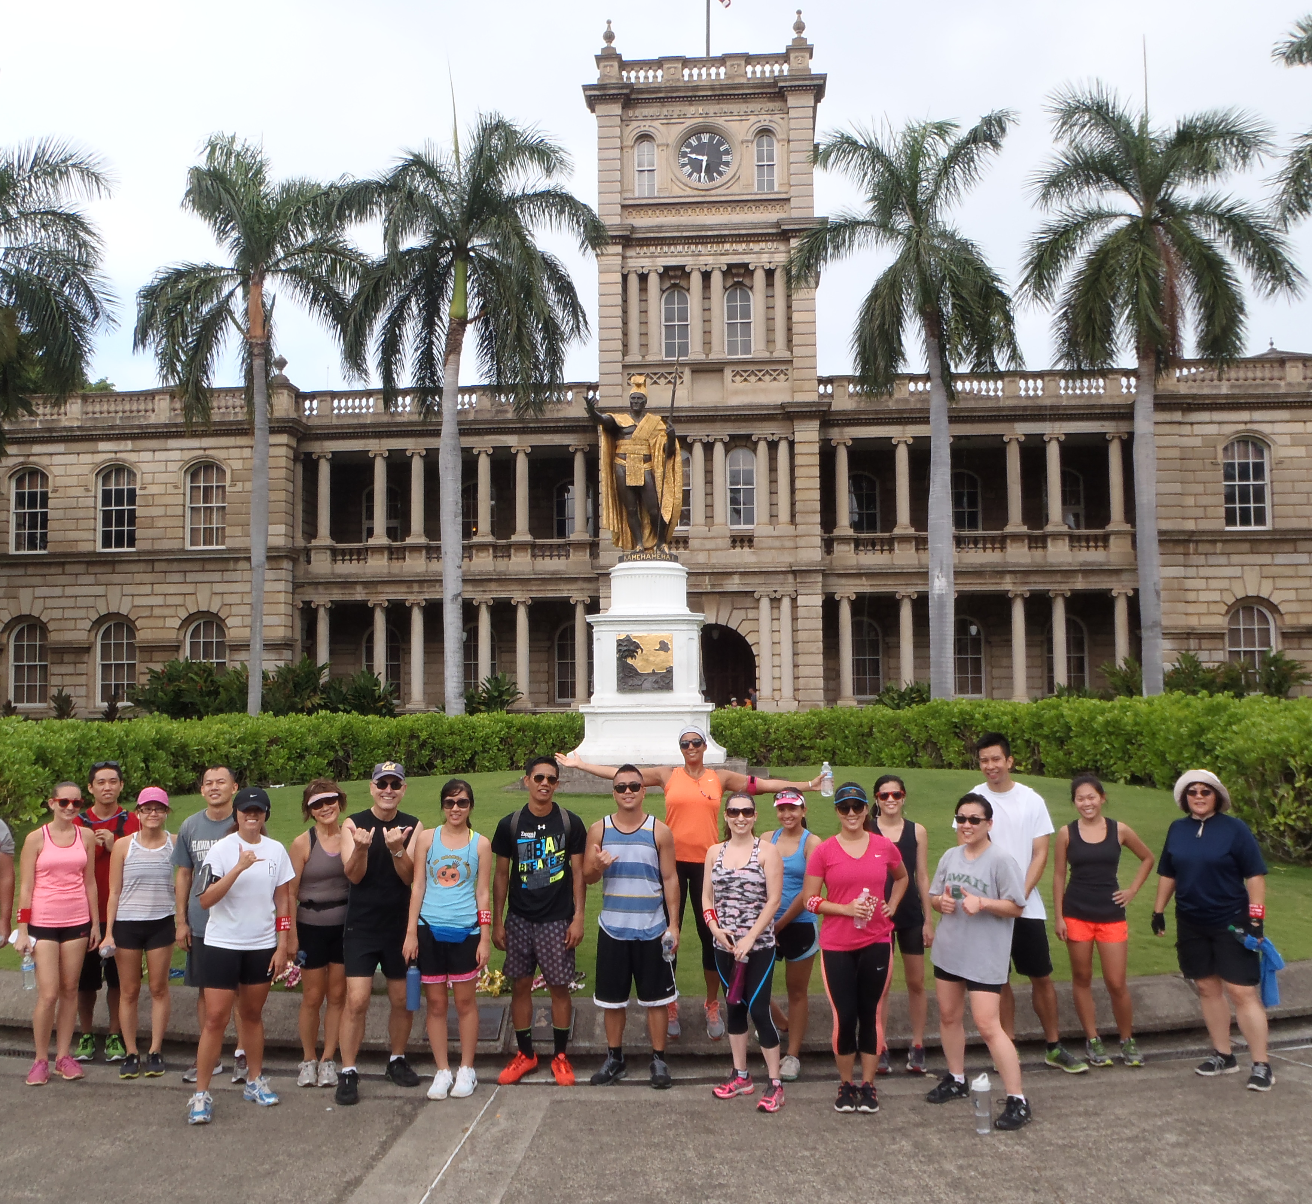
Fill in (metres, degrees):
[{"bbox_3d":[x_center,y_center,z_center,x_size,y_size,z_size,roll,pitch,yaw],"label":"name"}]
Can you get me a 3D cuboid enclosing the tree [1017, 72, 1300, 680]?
[{"bbox_3d":[11.529,-4.308,29.316,6.300,14.771,6.300,-1,-3,5],"label":"tree"}]

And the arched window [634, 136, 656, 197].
[{"bbox_3d":[-0.336,-14.451,43.170,0.670,2.030,0.250,-1,-4,5],"label":"arched window"}]

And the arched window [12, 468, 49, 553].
[{"bbox_3d":[-21.216,-3.140,44.184,1.420,2.930,0.250,-1,-4,5],"label":"arched window"}]

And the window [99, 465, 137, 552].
[{"bbox_3d":[-18.126,-3.185,43.921,1.420,2.930,0.250,-1,-4,5],"label":"window"}]

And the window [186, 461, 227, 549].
[{"bbox_3d":[-16.039,-3.436,46.355,1.507,3.133,0.250,-1,-4,5],"label":"window"}]

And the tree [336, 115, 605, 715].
[{"bbox_3d":[-4.666,-4.415,32.695,6.456,16.108,6.456,-1,-4,5],"label":"tree"}]

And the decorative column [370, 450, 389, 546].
[{"bbox_3d":[-9.080,-3.401,42.596,0.557,3.031,0.557,-1,-3,5],"label":"decorative column"}]

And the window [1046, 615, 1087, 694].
[{"bbox_3d":[15.415,2.019,48.623,1.537,2.957,0.250,-1,-4,5],"label":"window"}]

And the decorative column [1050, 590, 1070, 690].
[{"bbox_3d":[13.104,1.445,42.066,0.660,3.660,0.640,-1,-4,5],"label":"decorative column"}]

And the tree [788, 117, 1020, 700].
[{"bbox_3d":[5.783,-3.960,29.778,5.300,14.411,5.600,-1,-3,5],"label":"tree"}]

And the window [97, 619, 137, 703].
[{"bbox_3d":[-18.068,2.054,43.696,1.420,2.830,0.250,-1,-4,5],"label":"window"}]

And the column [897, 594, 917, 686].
[{"bbox_3d":[8.675,1.598,44.800,0.680,3.867,0.650,-1,-4,5],"label":"column"}]

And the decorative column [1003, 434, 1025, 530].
[{"bbox_3d":[11.767,-3.895,42.528,0.660,3.190,0.640,-1,-4,5],"label":"decorative column"}]

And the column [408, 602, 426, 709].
[{"bbox_3d":[-7.776,1.691,42.211,0.520,3.526,0.520,-1,-3,5],"label":"column"}]

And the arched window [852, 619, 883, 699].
[{"bbox_3d":[7.303,1.912,44.754,1.012,2.816,0.250,-1,-3,5],"label":"arched window"}]

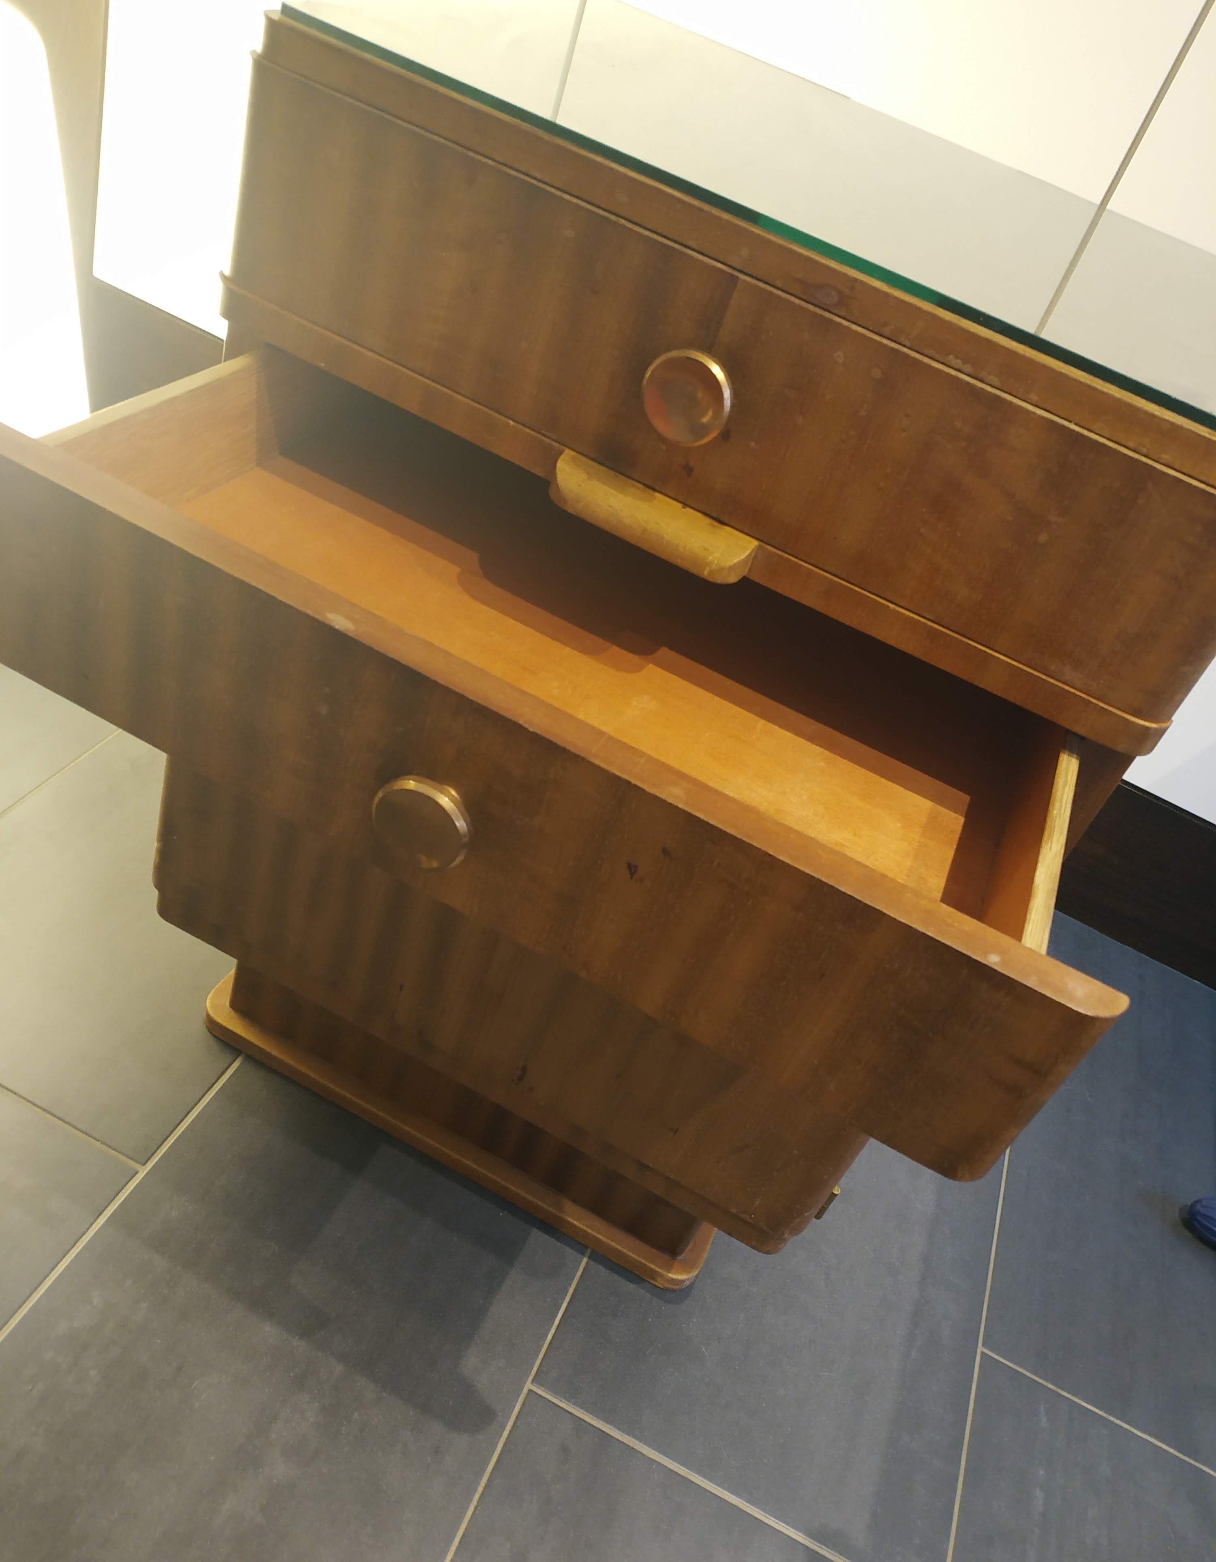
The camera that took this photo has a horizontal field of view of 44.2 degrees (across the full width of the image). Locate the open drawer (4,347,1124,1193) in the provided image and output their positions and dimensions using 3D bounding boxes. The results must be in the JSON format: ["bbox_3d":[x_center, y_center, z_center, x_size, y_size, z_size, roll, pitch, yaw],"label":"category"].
[{"bbox_3d":[-0.016,-0.056,0.771,0.578,0.112,0.310,27,36,8],"label":"open drawer"}]

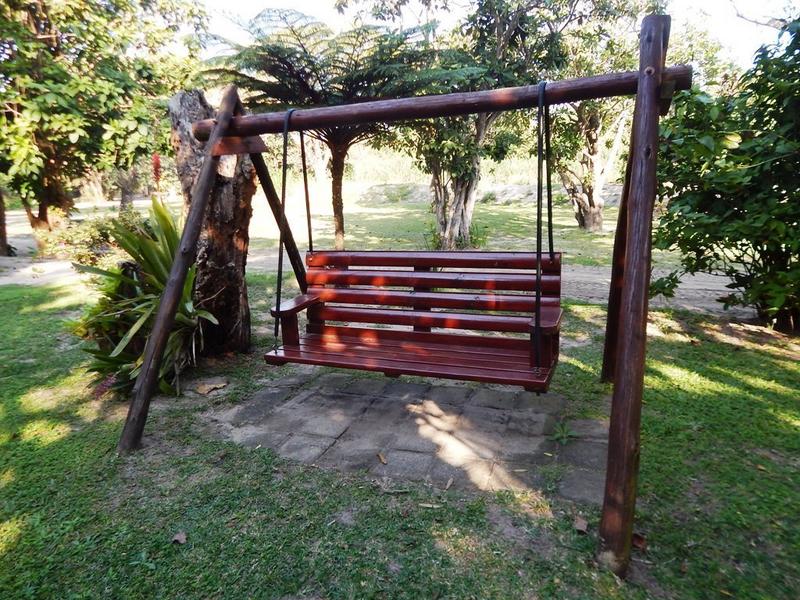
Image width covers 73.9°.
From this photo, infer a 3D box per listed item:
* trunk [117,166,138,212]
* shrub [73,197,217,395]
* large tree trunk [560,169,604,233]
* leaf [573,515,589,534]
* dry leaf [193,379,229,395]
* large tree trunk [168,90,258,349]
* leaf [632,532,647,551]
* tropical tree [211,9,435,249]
[{"bbox_3d":[-10.519,-4.143,20.551,0.650,1.950,0.650,-7,14,-26],"label":"trunk"},{"bbox_3d":[-1.896,-0.090,4.026,0.950,1.301,0.950,-7,14,-25],"label":"shrub"},{"bbox_3d":[4.875,-2.658,14.238,1.015,1.653,0.800,3,13,18],"label":"large tree trunk"},{"bbox_3d":[0.743,0.932,2.186,0.070,0.030,0.090,4,14,20],"label":"leaf"},{"bbox_3d":[-1.331,0.609,3.732,0.240,0.050,0.180,-6,14,-20],"label":"dry leaf"},{"bbox_3d":[-1.584,-0.641,4.563,0.580,2.129,0.550,-5,13,-18],"label":"large tree trunk"},{"bbox_3d":[0.929,0.953,2.079,0.075,0.030,0.090,5,14,26],"label":"leaf"},{"bbox_3d":[-1.401,-3.202,10.741,4.150,4.383,4.150,-3,13,-7],"label":"tropical tree"}]

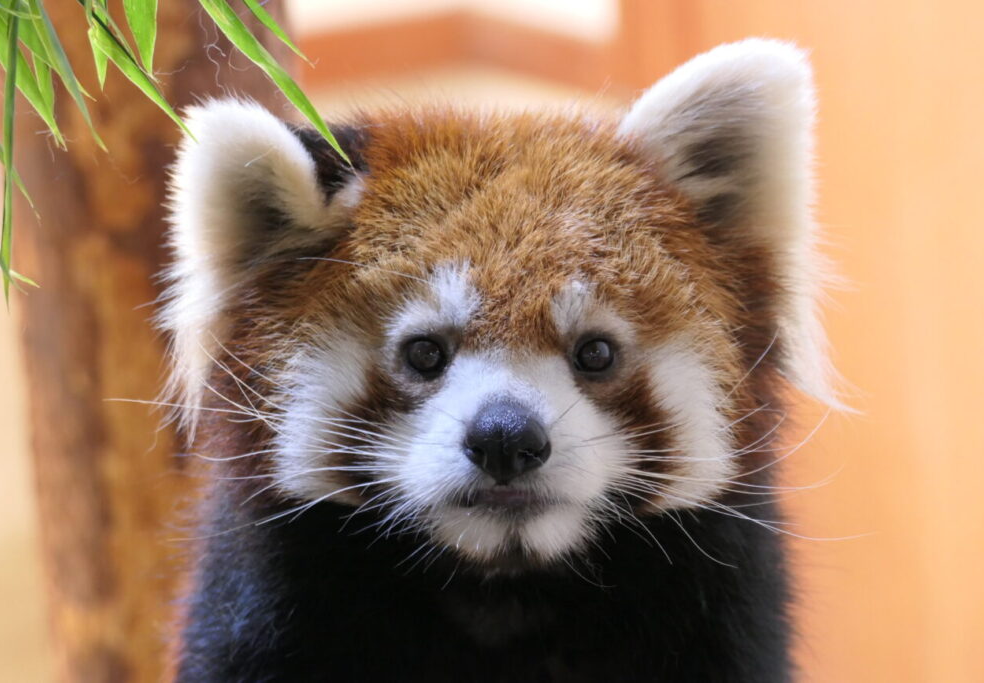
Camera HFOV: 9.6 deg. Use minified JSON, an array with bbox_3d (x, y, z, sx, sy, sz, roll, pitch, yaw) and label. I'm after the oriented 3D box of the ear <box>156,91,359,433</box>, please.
[{"bbox_3d":[-0.068,-0.023,1.720,0.059,0.098,0.050,0,0,11],"label":"ear"}]

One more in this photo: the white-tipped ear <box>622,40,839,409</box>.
[{"bbox_3d":[0.069,-0.035,1.720,0.064,0.107,0.050,0,0,-11],"label":"white-tipped ear"}]

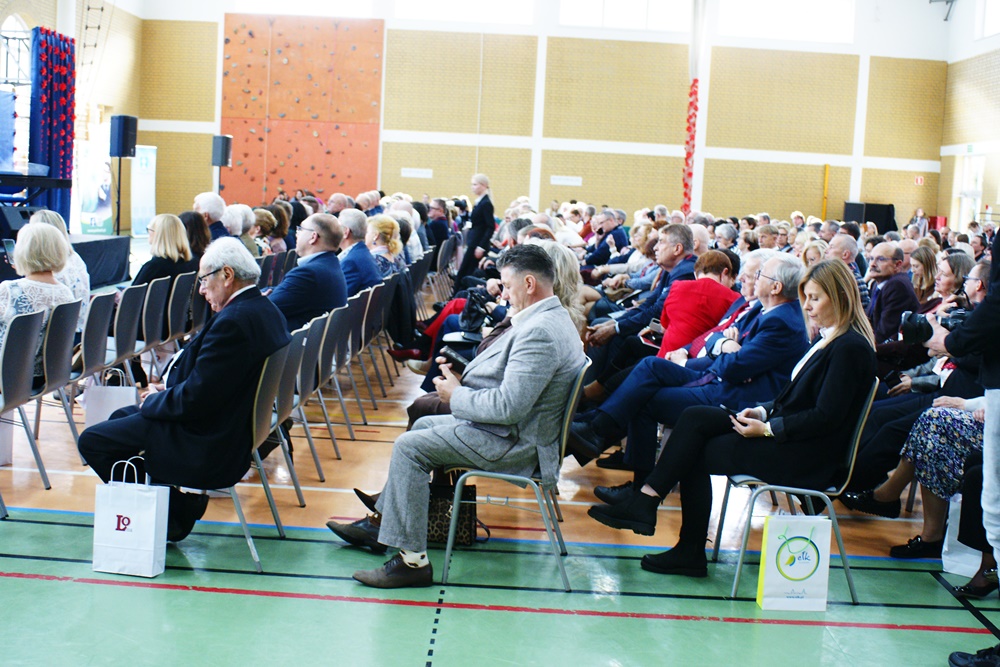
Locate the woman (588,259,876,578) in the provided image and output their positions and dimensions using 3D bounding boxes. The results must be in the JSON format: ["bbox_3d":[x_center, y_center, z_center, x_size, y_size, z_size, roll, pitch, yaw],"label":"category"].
[{"bbox_3d":[0.871,0.331,4.589,1.050,1.310,0.490,3,7,1],"label":"woman"}]

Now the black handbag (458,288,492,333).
[{"bbox_3d":[-0.175,-0.150,7.543,0.180,0.270,0.260,3,7,1],"label":"black handbag"}]

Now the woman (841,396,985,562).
[{"bbox_3d":[1.960,0.365,4.950,0.980,1.250,0.520,3,6,1],"label":"woman"}]

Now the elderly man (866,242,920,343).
[{"bbox_3d":[2.175,0.069,7.272,0.820,1.310,0.540,1,7,-13],"label":"elderly man"}]

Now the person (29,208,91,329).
[{"bbox_3d":[-2.498,-0.010,6.040,0.800,1.290,0.500,3,7,1],"label":"person"}]

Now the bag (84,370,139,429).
[{"bbox_3d":[-2.086,0.409,6.255,0.255,0.430,0.110,2,7,-5],"label":"bag"}]

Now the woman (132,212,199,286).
[{"bbox_3d":[-2.387,-0.179,7.780,0.820,1.260,0.500,4,7,11],"label":"woman"}]

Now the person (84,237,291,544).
[{"bbox_3d":[-1.236,0.248,4.583,0.810,1.250,0.580,3,6,1],"label":"person"}]

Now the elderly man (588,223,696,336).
[{"bbox_3d":[0.745,0.064,6.538,0.860,1.350,0.540,3,7,1],"label":"elderly man"}]

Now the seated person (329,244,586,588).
[{"bbox_3d":[-0.166,0.284,4.585,1.000,1.290,0.600,3,6,1],"label":"seated person"}]

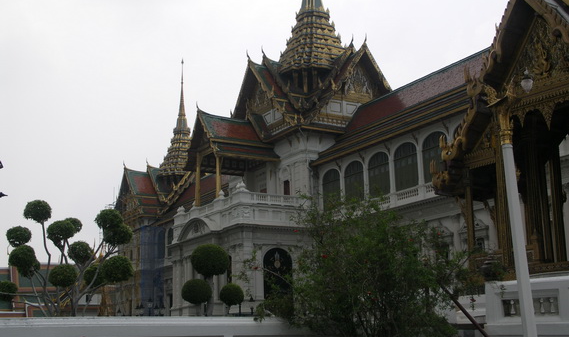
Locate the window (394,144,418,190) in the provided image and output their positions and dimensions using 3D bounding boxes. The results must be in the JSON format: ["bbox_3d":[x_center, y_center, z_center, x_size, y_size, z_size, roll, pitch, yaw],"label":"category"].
[{"bbox_3d":[8.662,-0.175,68.321,0.300,3.347,2.583,6,-15,-31],"label":"window"}]

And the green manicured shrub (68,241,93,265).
[{"bbox_3d":[-4.511,1.884,21.500,0.554,0.532,0.554,6,-15,-31],"label":"green manicured shrub"}]

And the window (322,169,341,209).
[{"bbox_3d":[3.803,1.763,76.186,0.300,3.347,2.583,6,-15,-31],"label":"window"}]

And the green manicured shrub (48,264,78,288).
[{"bbox_3d":[-4.779,2.322,21.000,0.617,0.509,0.617,6,-15,-31],"label":"green manicured shrub"}]

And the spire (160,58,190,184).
[{"bbox_3d":[-11.488,-5.597,109.586,4.500,14.028,4.500,6,-15,-31],"label":"spire"}]

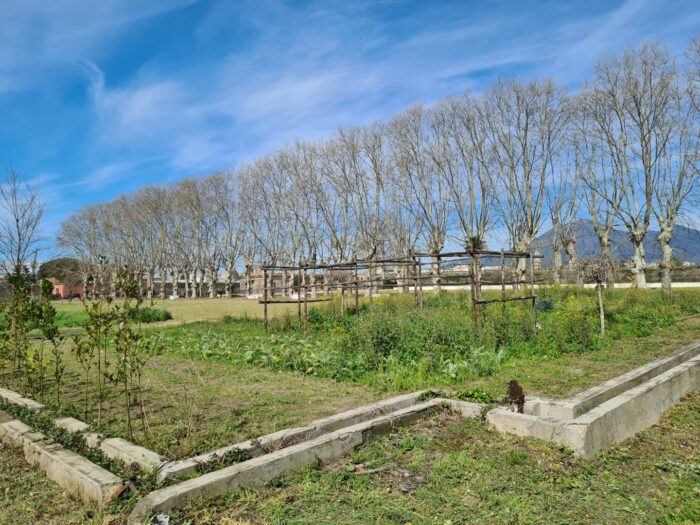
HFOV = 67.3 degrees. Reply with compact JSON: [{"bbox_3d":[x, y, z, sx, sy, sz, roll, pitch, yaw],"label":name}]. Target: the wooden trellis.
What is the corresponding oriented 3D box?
[{"bbox_3d":[1.098,0.975,15.504,3.000,2.150,8.000,0,-3,-45],"label":"wooden trellis"}]

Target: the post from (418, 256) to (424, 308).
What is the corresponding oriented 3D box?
[{"bbox_3d":[2.254,0.925,16.363,0.065,2.150,0.065,0,-3,-45],"label":"post"}]

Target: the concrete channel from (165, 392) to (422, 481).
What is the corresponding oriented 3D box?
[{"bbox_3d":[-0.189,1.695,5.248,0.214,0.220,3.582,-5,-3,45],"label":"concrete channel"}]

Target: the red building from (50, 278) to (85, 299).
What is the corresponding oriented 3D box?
[{"bbox_3d":[-72.532,6.676,135.000,7.000,4.800,6.000,0,-3,-45],"label":"red building"}]

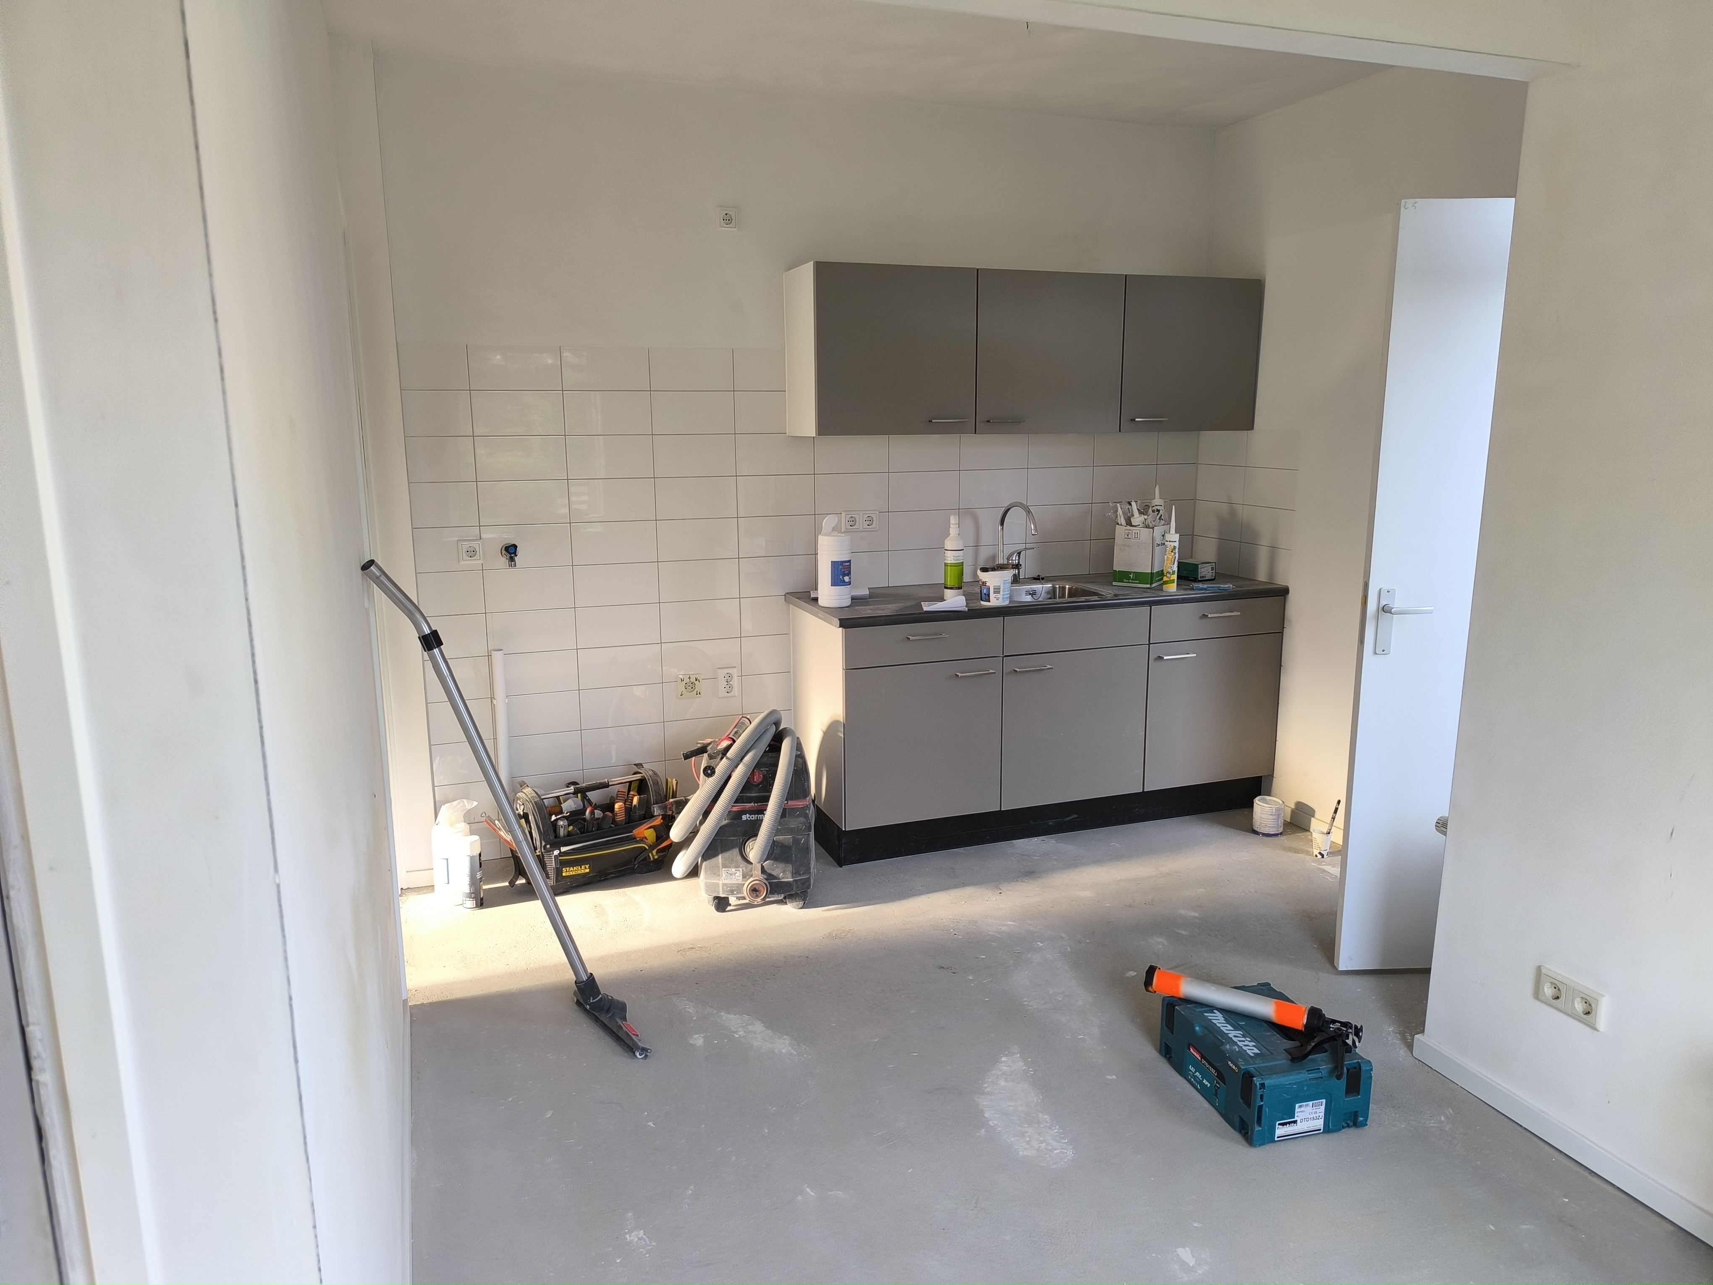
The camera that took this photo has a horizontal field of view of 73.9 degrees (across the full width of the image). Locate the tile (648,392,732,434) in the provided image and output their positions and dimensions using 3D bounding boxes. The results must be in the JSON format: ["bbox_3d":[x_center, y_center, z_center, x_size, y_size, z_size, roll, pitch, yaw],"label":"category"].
[{"bbox_3d":[-0.583,-0.821,4.070,0.298,0.148,0.010,-4,12,-20],"label":"tile"}]

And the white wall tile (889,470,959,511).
[{"bbox_3d":[0.266,-0.589,4.422,0.298,0.148,0.010,-5,12,-20],"label":"white wall tile"}]

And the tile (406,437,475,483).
[{"bbox_3d":[-1.390,-0.611,3.809,0.220,0.148,0.010,-4,12,-20],"label":"tile"}]

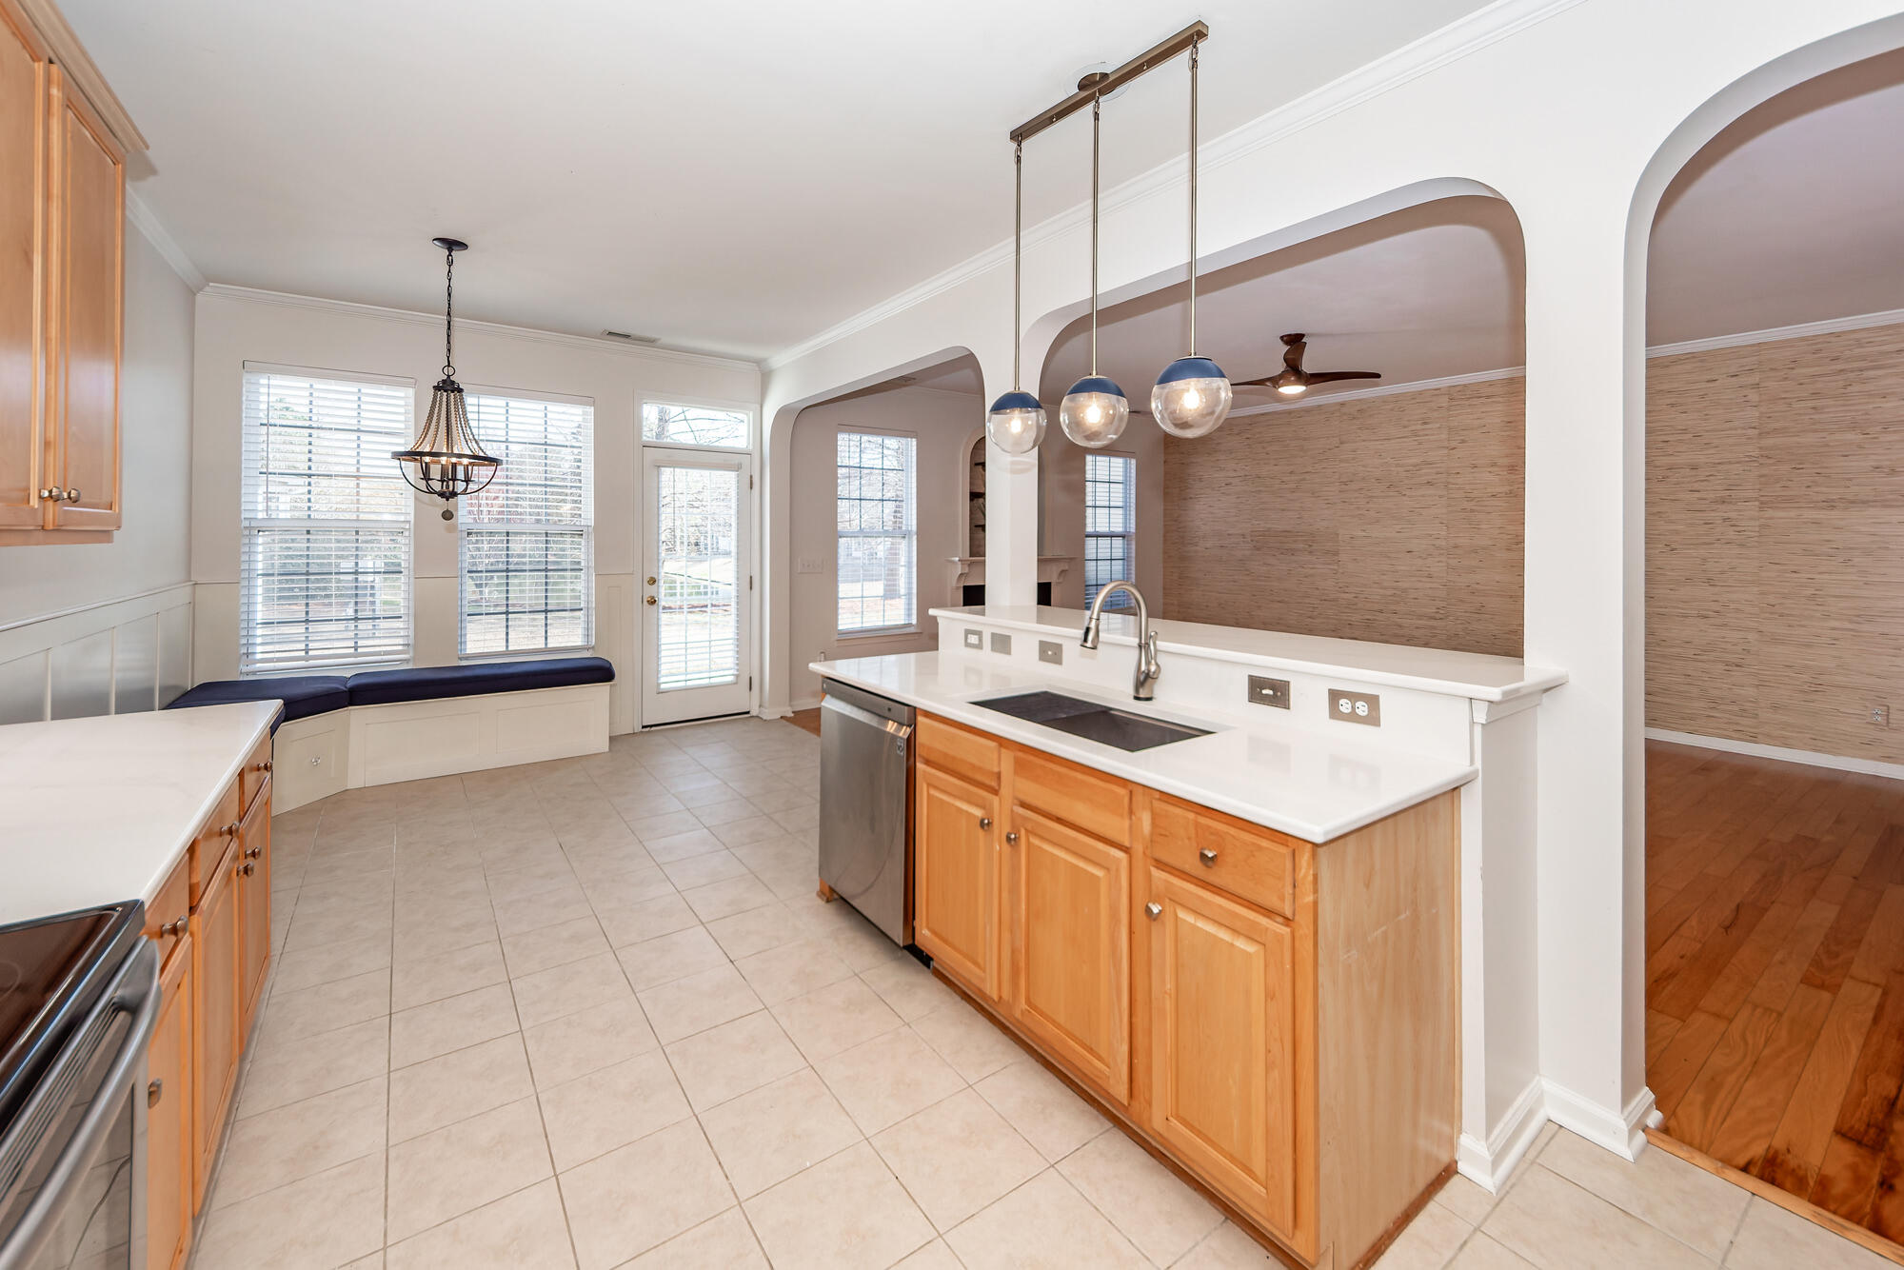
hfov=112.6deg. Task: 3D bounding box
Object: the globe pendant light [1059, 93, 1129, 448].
[{"bbox_3d":[0.453,-1.166,2.026,0.215,1.110,0.215,0,5,0],"label":"globe pendant light"}]

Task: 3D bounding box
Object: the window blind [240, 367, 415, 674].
[{"bbox_3d":[-4.006,-0.731,4.076,0.850,1.860,0.070,-3,5,-33],"label":"window blind"}]

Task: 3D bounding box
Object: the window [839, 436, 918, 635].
[{"bbox_3d":[-0.707,-0.959,5.974,0.830,1.830,0.110,-3,5,-33],"label":"window"}]

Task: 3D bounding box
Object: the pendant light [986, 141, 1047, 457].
[{"bbox_3d":[0.234,-1.203,2.271,0.215,1.100,0.215,0,5,0],"label":"pendant light"}]

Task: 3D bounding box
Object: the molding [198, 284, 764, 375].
[{"bbox_3d":[-3.060,-2.179,4.613,3.400,0.110,0.100,-3,5,-33],"label":"molding"}]

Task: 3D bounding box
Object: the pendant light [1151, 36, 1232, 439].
[{"bbox_3d":[0.672,-1.115,1.781,0.215,1.110,0.215,0,5,0],"label":"pendant light"}]

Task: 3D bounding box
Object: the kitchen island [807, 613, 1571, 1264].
[{"bbox_3d":[0.553,0.606,2.263,1.100,1.150,2.150,-3,6,-38],"label":"kitchen island"}]

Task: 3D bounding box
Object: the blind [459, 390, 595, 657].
[{"bbox_3d":[-3.086,-0.811,4.613,0.850,1.850,0.070,-3,5,-33],"label":"blind"}]

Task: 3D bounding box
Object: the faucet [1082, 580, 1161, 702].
[{"bbox_3d":[0.557,0.019,2.085,0.240,0.390,0.100,-3,6,-36],"label":"faucet"}]

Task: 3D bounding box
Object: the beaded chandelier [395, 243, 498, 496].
[{"bbox_3d":[-2.573,-1.329,3.230,0.510,1.360,0.510,0,5,0],"label":"beaded chandelier"}]

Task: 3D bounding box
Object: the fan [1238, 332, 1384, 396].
[{"bbox_3d":[2.478,-1.958,4.629,1.250,0.450,1.250,0,5,0],"label":"fan"}]

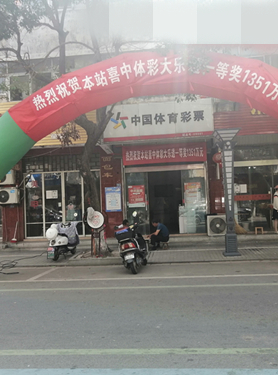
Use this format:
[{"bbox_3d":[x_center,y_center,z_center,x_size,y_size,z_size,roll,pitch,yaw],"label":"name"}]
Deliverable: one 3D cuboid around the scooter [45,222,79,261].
[{"bbox_3d":[-2.095,1.471,10.527,0.650,1.030,1.620,-3,-4,12],"label":"scooter"}]

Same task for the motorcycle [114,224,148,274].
[{"bbox_3d":[-0.080,1.338,8.701,0.700,1.120,1.820,-3,-4,11],"label":"motorcycle"}]

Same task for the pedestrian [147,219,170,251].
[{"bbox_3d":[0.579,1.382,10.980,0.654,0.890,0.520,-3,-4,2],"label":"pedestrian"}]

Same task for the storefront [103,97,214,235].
[{"bbox_3d":[0.665,-0.738,13.169,3.792,4.717,1.000,-3,-4,5],"label":"storefront"}]

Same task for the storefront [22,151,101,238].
[{"bbox_3d":[-2.827,0.246,13.694,2.976,3.199,0.600,-3,-4,5],"label":"storefront"}]

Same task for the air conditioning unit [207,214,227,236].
[{"bbox_3d":[2.747,1.287,12.660,0.880,0.710,0.350,-3,-4,5],"label":"air conditioning unit"}]

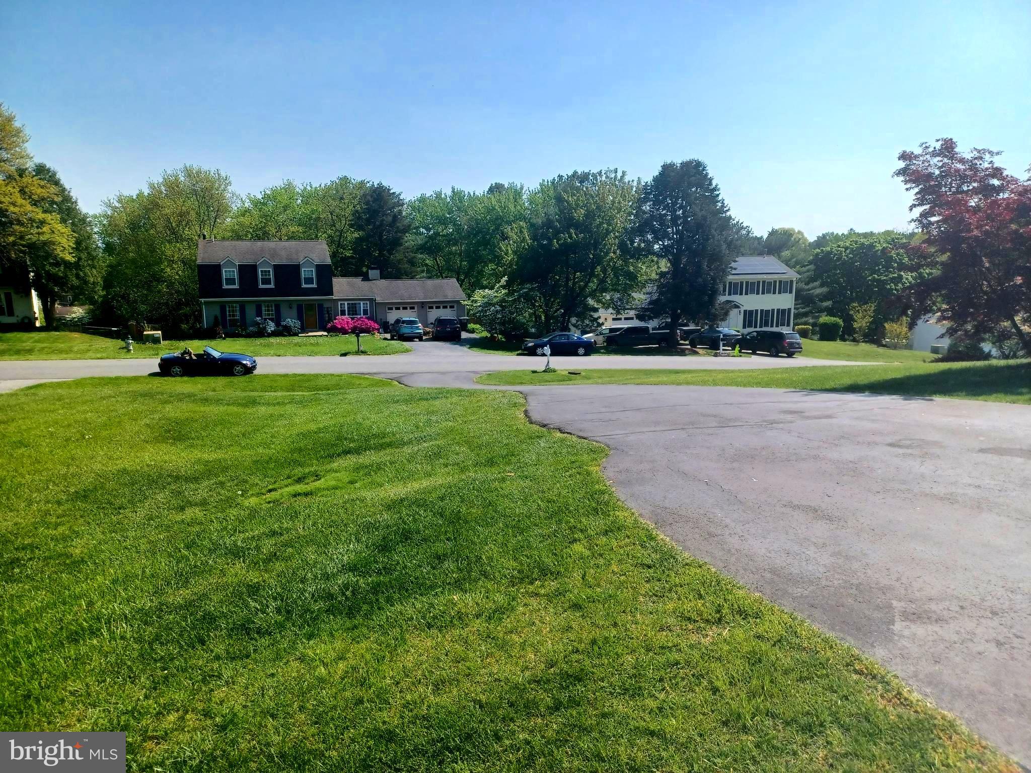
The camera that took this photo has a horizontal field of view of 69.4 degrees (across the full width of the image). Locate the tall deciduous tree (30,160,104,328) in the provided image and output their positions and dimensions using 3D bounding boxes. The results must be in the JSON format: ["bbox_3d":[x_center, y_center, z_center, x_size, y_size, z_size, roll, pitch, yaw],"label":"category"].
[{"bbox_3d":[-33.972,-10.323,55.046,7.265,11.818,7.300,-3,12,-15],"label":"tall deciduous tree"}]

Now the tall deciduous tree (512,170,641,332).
[{"bbox_3d":[4.406,-9.176,53.733,9.220,12.514,9.000,0,11,0],"label":"tall deciduous tree"}]

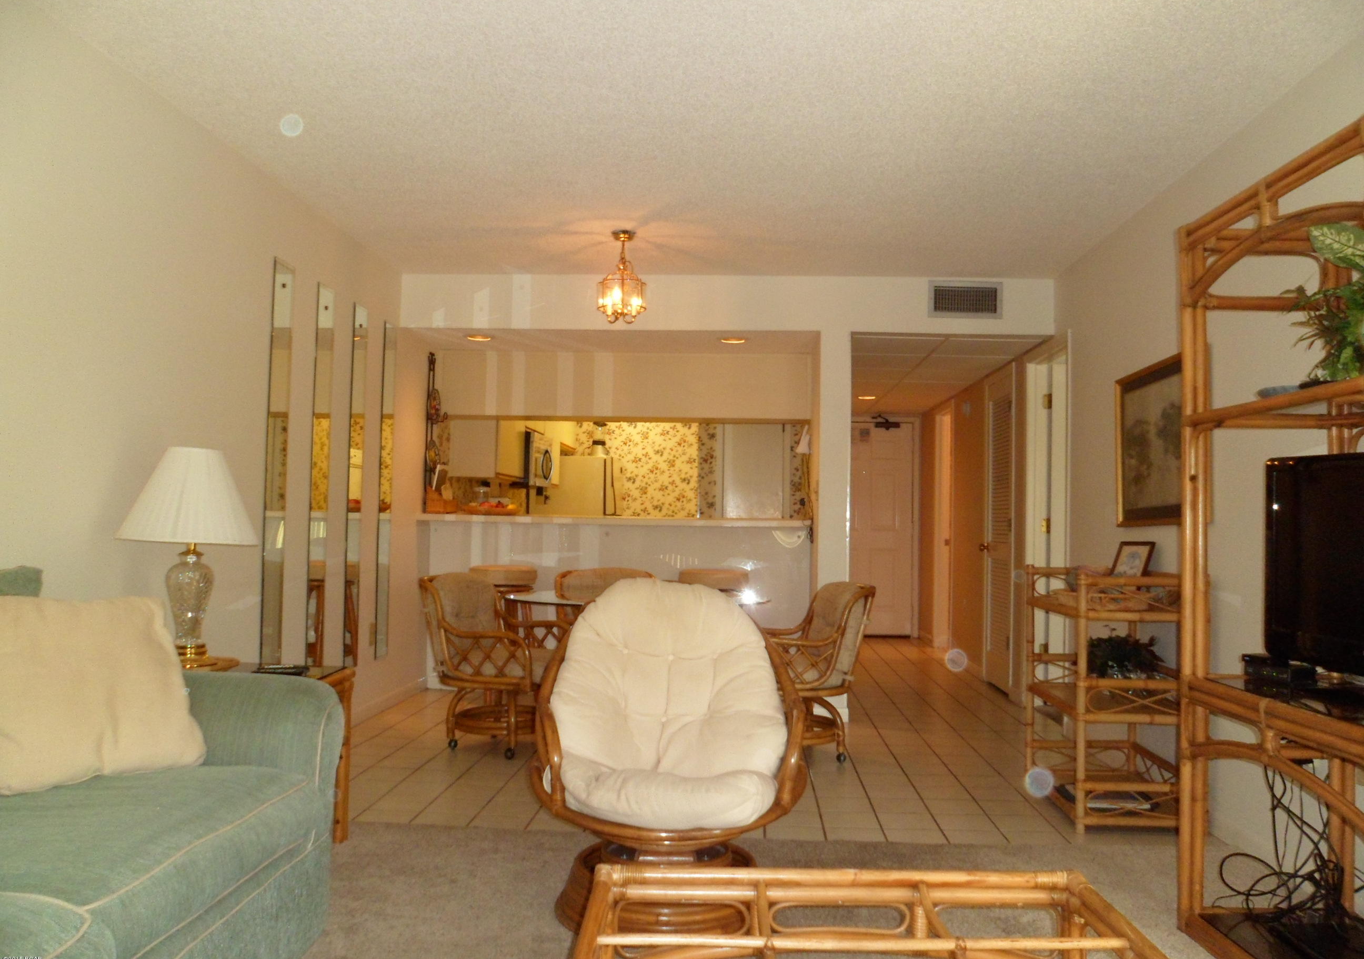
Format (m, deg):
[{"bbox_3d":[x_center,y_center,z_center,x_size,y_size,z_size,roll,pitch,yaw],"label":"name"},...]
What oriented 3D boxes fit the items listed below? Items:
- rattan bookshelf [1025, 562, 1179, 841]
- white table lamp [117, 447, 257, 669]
[{"bbox_3d":[1.639,0.797,3.865,0.500,0.910,0.650,1,-2,3],"label":"rattan bookshelf"},{"bbox_3d":[-1.460,0.240,3.063,0.430,0.674,0.430,1,-2,3],"label":"white table lamp"}]

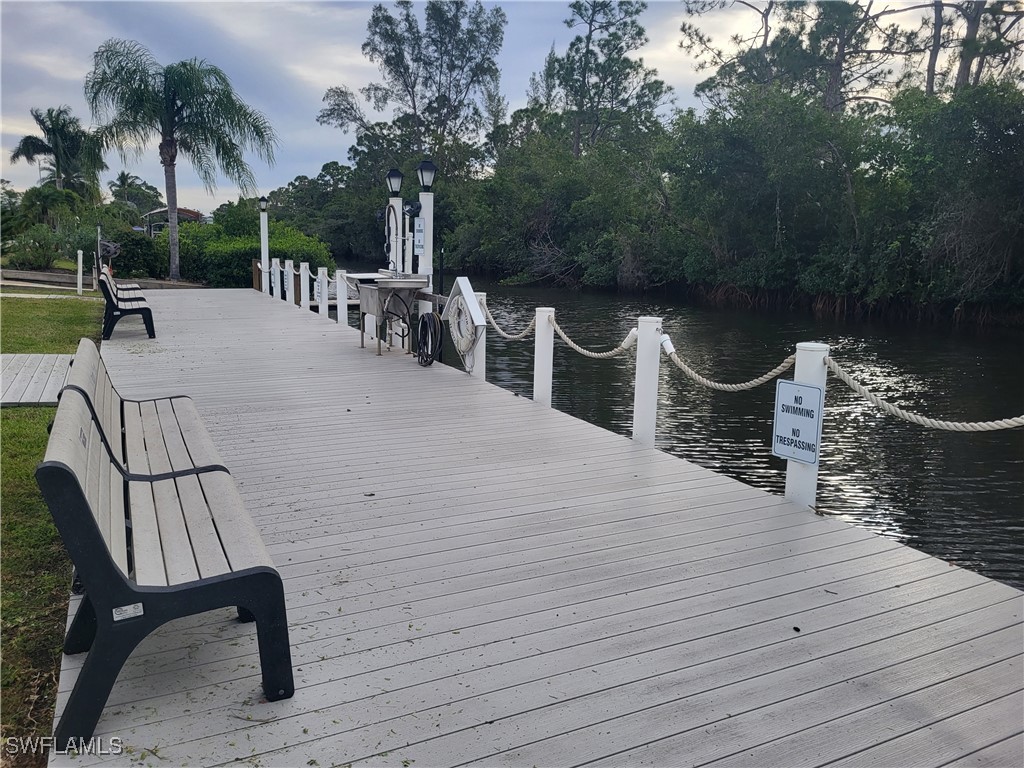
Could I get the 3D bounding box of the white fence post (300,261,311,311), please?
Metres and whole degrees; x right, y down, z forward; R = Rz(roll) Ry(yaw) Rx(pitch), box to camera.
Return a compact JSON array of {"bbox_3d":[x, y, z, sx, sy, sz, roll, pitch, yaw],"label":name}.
[{"bbox_3d":[-4.351,-2.067,16.196,0.167,0.952,0.167,-4,11,-27],"label":"white fence post"}]

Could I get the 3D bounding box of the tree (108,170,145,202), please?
[{"bbox_3d":[-37.180,-16.682,74.483,3.780,7.547,3.780,-4,11,-27],"label":"tree"}]

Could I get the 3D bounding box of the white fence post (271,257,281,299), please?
[{"bbox_3d":[-5.789,-2.590,18.945,0.167,0.965,0.167,-4,11,-27],"label":"white fence post"}]

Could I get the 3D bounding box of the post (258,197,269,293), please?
[{"bbox_3d":[-6.481,-3.608,20.075,0.235,2.480,0.235,-5,12,-26],"label":"post"}]

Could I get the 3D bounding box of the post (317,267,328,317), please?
[{"bbox_3d":[-3.579,-1.737,14.581,0.172,0.900,0.172,-5,12,-26],"label":"post"}]

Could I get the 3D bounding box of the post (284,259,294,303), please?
[{"bbox_3d":[-5.040,-2.310,17.446,0.175,0.935,0.175,-5,12,-26],"label":"post"}]

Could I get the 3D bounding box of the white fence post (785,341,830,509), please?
[{"bbox_3d":[1.721,0.245,4.487,0.165,0.946,0.165,-4,11,-27],"label":"white fence post"}]

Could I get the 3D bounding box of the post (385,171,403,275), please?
[{"bbox_3d":[-1.575,-1.699,10.448,0.240,2.400,0.240,-5,12,-26],"label":"post"}]

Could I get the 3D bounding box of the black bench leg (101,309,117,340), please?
[{"bbox_3d":[-5.763,-0.839,11.005,0.190,0.410,0.065,-5,12,-26],"label":"black bench leg"}]

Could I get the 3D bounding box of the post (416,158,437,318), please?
[{"bbox_3d":[-1.073,-1.530,9.549,0.250,2.410,0.250,-5,12,-26],"label":"post"}]

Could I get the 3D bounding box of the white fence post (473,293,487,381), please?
[{"bbox_3d":[-0.357,-0.526,8.456,0.164,0.945,0.164,-4,11,-27],"label":"white fence post"}]

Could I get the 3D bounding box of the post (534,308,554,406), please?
[{"bbox_3d":[0.287,-0.245,6.956,0.172,0.875,0.172,-5,12,-26],"label":"post"}]

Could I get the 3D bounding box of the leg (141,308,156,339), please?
[{"bbox_3d":[-5.316,-0.886,11.224,0.190,0.430,0.065,-5,12,-26],"label":"leg"}]

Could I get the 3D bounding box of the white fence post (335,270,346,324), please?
[{"bbox_3d":[-2.989,-1.522,13.561,0.164,0.931,0.164,-4,11,-27],"label":"white fence post"}]

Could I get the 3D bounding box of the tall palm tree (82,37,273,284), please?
[{"bbox_3d":[-9.618,-6.311,22.129,5.438,6.615,5.438,-4,11,-27],"label":"tall palm tree"}]

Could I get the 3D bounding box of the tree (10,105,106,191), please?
[{"bbox_3d":[-24.194,-10.792,41.312,5.200,8.190,5.200,-5,12,-29],"label":"tree"}]

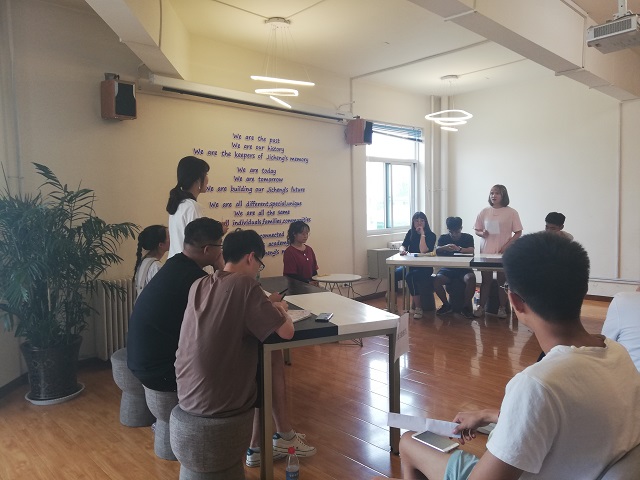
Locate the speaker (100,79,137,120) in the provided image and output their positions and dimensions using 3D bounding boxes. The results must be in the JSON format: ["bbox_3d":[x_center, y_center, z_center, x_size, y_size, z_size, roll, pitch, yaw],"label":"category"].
[{"bbox_3d":[-1.802,-1.255,4.311,0.230,0.325,0.205,9,9,38],"label":"speaker"}]

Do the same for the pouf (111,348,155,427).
[{"bbox_3d":[-1.141,0.936,3.125,0.385,0.440,0.385,-4,4,-43],"label":"pouf"}]

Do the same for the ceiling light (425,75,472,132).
[{"bbox_3d":[1.877,-1.954,6.939,0.670,0.770,0.670,-1,3,0],"label":"ceiling light"}]

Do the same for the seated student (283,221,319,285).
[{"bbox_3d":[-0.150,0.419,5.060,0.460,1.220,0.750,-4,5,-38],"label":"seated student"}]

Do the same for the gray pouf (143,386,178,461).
[{"bbox_3d":[-0.810,0.998,2.780,0.400,0.400,0.400,-2,4,-24],"label":"gray pouf"}]

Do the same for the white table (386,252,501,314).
[{"bbox_3d":[1.753,0.591,5.630,1.800,0.750,0.800,1,4,20],"label":"white table"}]

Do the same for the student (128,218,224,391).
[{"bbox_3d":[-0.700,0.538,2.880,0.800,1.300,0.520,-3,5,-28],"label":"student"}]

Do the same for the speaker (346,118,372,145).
[{"bbox_3d":[0.562,-1.500,6.670,0.280,0.320,0.220,2,5,38],"label":"speaker"}]

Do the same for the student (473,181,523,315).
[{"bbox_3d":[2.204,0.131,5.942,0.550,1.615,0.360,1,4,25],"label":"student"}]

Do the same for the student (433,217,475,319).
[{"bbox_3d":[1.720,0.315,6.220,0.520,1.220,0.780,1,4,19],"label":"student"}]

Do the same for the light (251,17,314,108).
[{"bbox_3d":[-0.381,-1.751,4.810,0.640,0.860,0.640,-1,3,0],"label":"light"}]

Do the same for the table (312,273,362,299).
[{"bbox_3d":[0.182,0.709,4.948,0.510,0.637,0.510,-4,4,-43],"label":"table"}]

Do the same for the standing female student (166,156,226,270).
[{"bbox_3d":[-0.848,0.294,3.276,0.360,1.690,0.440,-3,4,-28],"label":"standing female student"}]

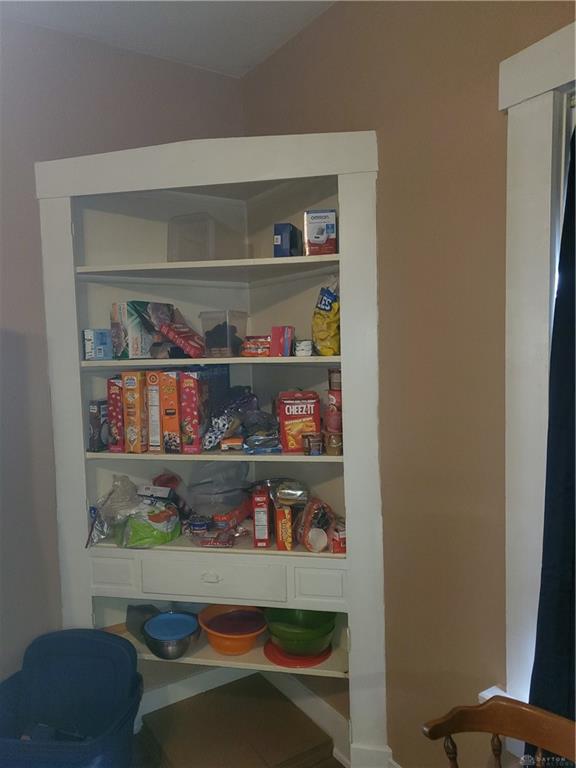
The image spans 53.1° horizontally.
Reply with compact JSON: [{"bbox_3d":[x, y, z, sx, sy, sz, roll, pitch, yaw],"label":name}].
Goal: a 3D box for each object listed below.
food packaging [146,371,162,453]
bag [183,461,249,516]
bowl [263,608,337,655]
[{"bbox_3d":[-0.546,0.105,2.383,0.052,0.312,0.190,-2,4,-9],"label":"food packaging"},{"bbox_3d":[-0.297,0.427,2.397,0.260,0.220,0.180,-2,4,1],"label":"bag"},{"bbox_3d":[0.049,0.986,2.326,0.292,0.125,0.292,-2,4,0],"label":"bowl"}]

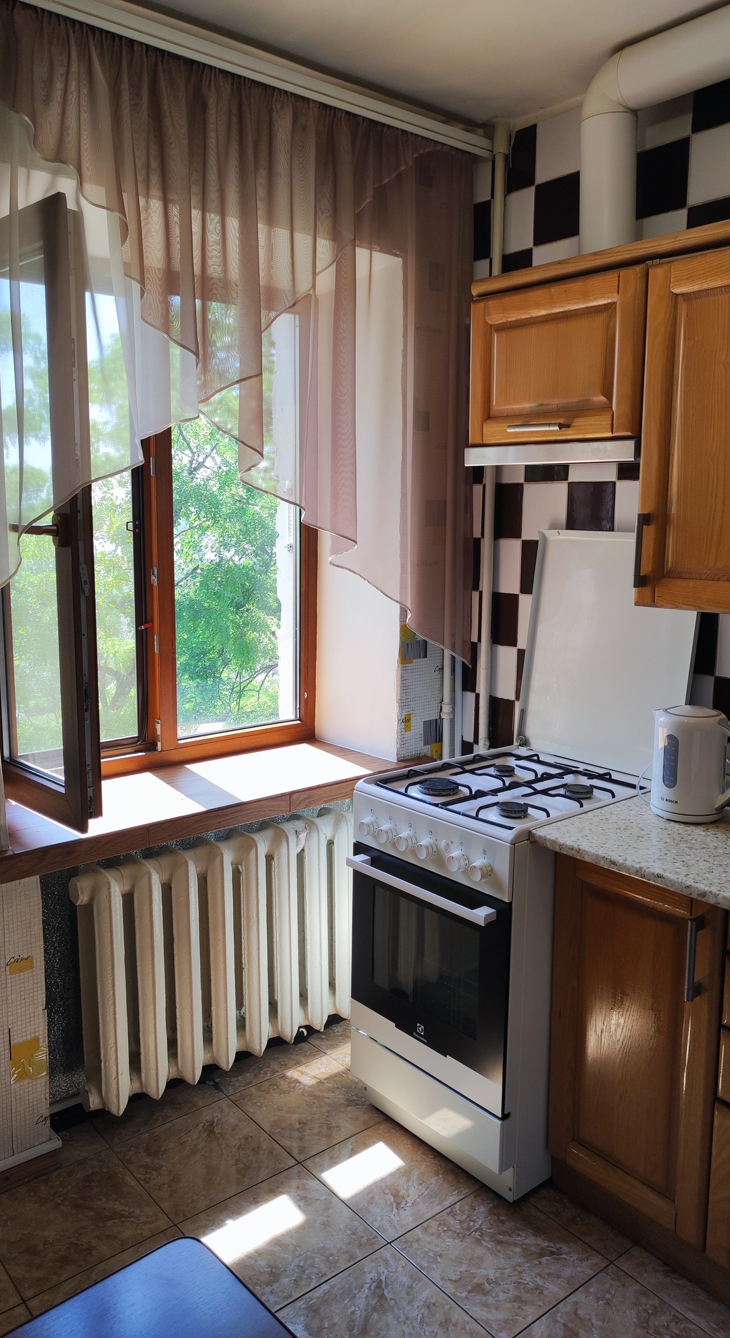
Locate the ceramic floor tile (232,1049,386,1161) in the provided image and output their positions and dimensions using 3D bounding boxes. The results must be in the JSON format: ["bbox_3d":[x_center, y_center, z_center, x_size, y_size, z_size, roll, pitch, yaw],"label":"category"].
[{"bbox_3d":[-0.127,1.101,2.429,0.313,0.010,0.313,-7,12,-39],"label":"ceramic floor tile"}]

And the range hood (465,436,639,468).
[{"bbox_3d":[0.522,-0.504,2.294,0.310,0.046,0.495,-7,12,-39],"label":"range hood"}]

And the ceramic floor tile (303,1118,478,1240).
[{"bbox_3d":[0.073,1.142,2.188,0.313,0.010,0.313,-7,12,-39],"label":"ceramic floor tile"}]

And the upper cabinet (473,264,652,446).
[{"bbox_3d":[0.531,-0.697,2.260,0.310,0.345,0.495,-7,12,-39],"label":"upper cabinet"}]

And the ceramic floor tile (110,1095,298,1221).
[{"bbox_3d":[-0.371,1.129,2.232,0.313,0.010,0.313,-7,12,-39],"label":"ceramic floor tile"}]

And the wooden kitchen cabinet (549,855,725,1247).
[{"bbox_3d":[0.708,0.690,2.045,0.510,0.705,0.395,-7,12,-39],"label":"wooden kitchen cabinet"}]

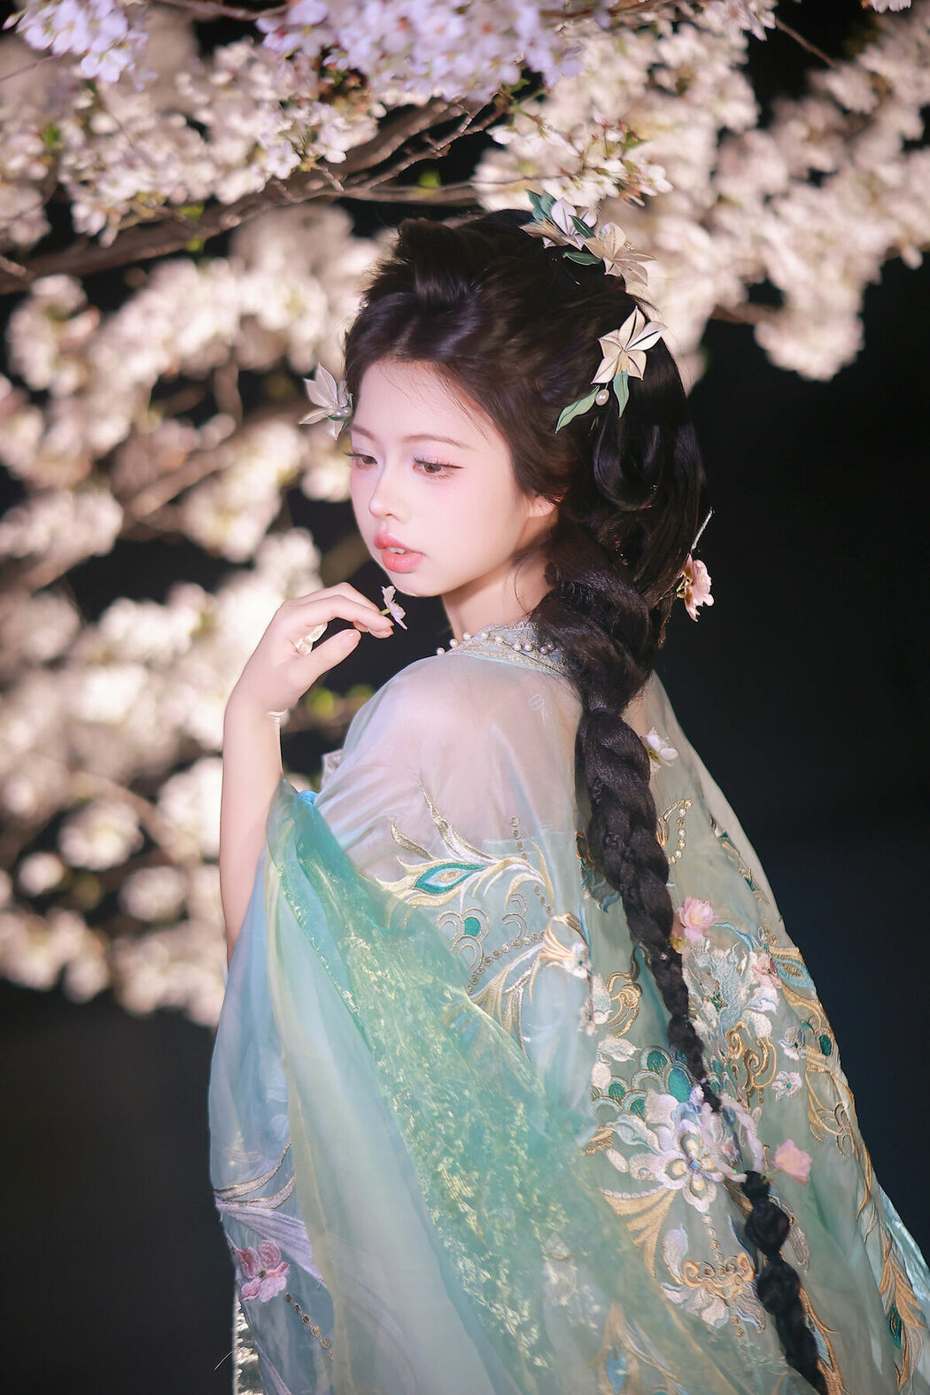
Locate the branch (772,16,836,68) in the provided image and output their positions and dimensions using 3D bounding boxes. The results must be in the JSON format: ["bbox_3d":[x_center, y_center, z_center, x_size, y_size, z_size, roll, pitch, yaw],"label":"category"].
[{"bbox_3d":[0.284,-0.547,2.750,0.072,0.008,0.008,40,0,0],"label":"branch"}]

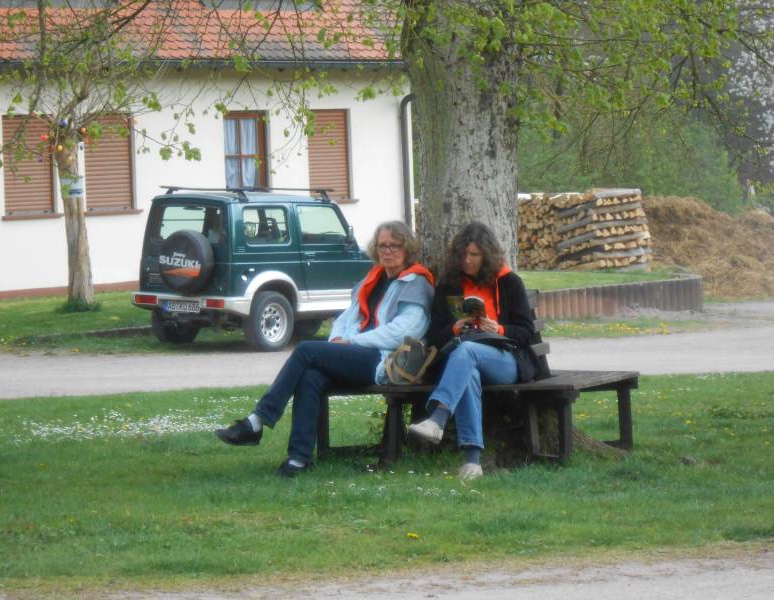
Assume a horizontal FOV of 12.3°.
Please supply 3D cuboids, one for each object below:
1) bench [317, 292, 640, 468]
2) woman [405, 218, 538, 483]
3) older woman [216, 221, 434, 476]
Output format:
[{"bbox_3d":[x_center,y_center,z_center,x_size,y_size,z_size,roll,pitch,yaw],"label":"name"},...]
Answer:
[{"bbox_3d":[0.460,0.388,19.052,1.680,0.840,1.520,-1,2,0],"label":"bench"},{"bbox_3d":[0.446,0.235,18.255,0.590,1.260,0.880,-1,2,12],"label":"woman"},{"bbox_3d":[-0.304,0.237,18.675,1.080,1.260,0.580,-3,3,-28],"label":"older woman"}]

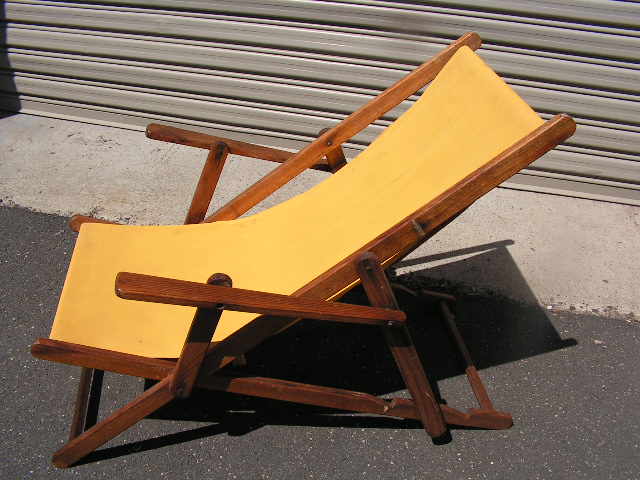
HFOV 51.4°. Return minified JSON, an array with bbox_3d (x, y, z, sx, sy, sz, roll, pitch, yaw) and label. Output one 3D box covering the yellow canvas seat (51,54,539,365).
[{"bbox_3d":[-0.103,-0.101,1.517,0.990,0.568,0.440,-2,34,-8],"label":"yellow canvas seat"}]

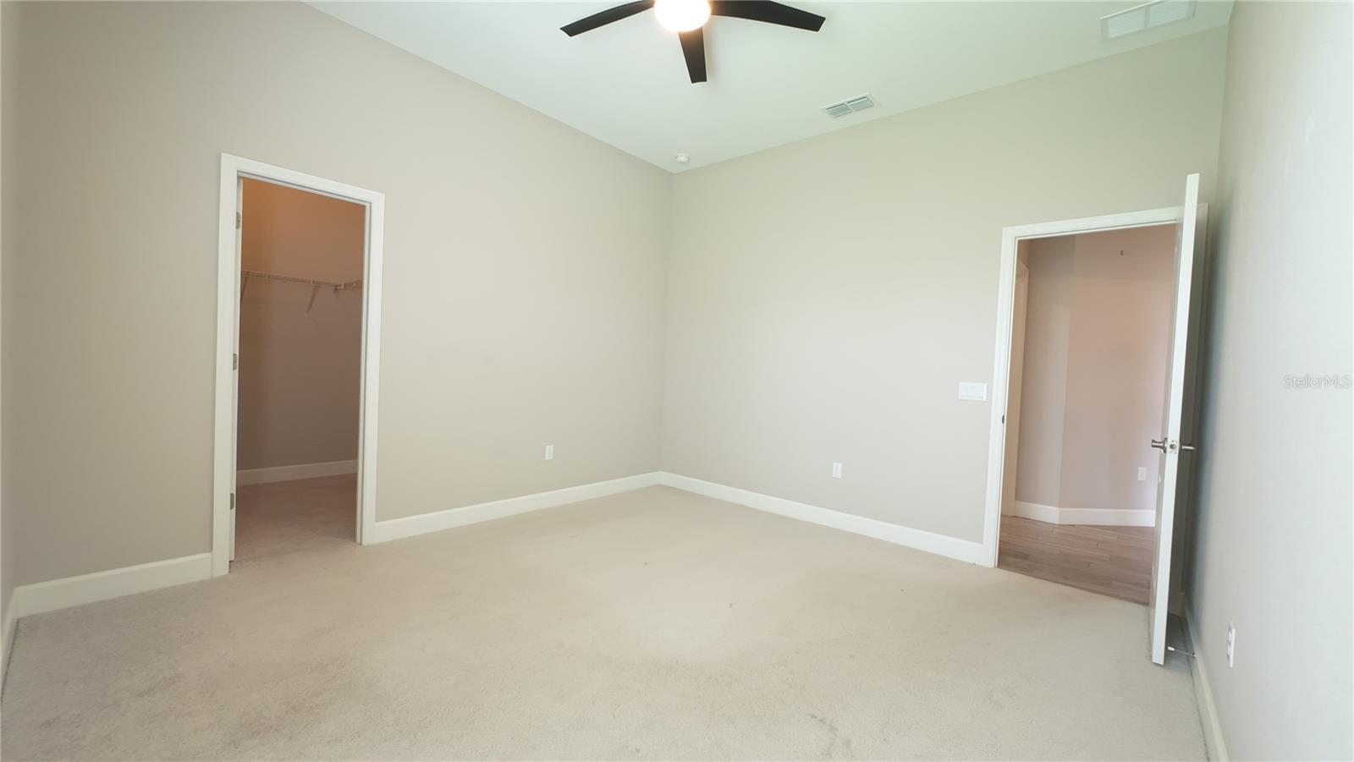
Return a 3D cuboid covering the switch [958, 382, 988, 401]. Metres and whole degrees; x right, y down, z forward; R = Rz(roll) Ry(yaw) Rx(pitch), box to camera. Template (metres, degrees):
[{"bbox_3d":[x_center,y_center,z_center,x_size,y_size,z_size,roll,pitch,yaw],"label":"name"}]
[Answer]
[{"bbox_3d":[1.944,0.072,2.834,0.153,0.115,0.015,4,2,35],"label":"switch"}]

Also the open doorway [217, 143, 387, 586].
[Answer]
[{"bbox_3d":[-2.123,-0.066,2.468,0.700,2.165,0.150,1,2,-44],"label":"open doorway"}]

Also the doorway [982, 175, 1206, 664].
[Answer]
[{"bbox_3d":[2.193,0.132,2.260,0.865,2.175,0.850,4,2,35],"label":"doorway"}]

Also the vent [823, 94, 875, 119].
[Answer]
[{"bbox_3d":[1.232,-1.946,3.080,0.340,0.020,0.195,4,2,35],"label":"vent"}]

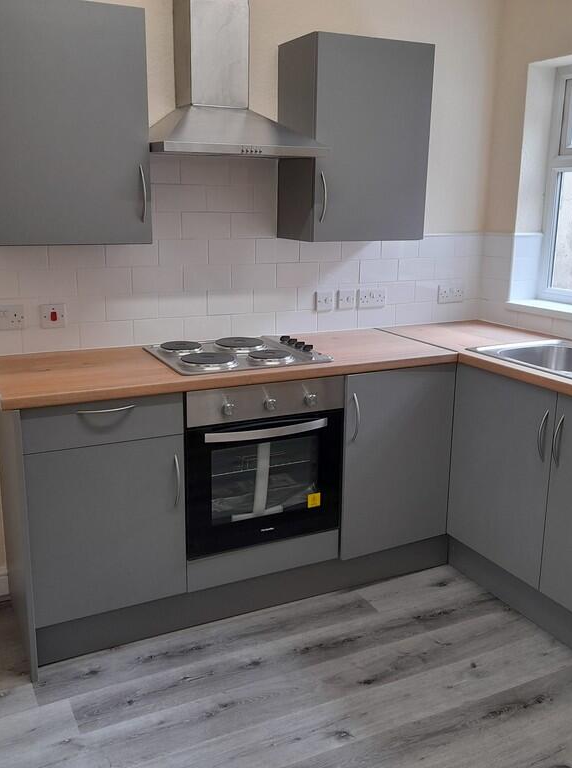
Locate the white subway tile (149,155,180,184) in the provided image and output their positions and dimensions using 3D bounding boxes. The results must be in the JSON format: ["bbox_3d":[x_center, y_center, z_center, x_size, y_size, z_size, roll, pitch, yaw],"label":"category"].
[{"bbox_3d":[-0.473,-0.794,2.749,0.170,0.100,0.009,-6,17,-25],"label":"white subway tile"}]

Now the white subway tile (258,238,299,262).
[{"bbox_3d":[-0.035,-0.546,3.026,0.200,0.100,0.010,-6,16,-26],"label":"white subway tile"}]

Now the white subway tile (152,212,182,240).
[{"bbox_3d":[-0.490,-0.596,2.786,0.200,0.099,0.010,-6,15,-26],"label":"white subway tile"}]

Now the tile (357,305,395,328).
[{"bbox_3d":[0.409,-0.304,3.318,0.200,0.098,0.010,-6,15,-26],"label":"tile"}]

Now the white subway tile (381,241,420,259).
[{"bbox_3d":[0.506,-0.604,3.289,0.200,0.100,0.010,-6,16,-26],"label":"white subway tile"}]

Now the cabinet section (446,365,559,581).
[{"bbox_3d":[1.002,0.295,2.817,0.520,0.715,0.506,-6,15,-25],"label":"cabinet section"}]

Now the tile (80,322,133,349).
[{"bbox_3d":[-0.674,-0.187,2.790,0.200,0.100,0.010,-6,16,-26],"label":"tile"}]

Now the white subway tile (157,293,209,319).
[{"bbox_3d":[-0.404,-0.313,2.901,0.200,0.099,0.010,-6,15,-26],"label":"white subway tile"}]

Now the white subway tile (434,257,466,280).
[{"bbox_3d":[0.772,-0.539,3.451,0.200,0.100,0.009,-6,17,-25],"label":"white subway tile"}]

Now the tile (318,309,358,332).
[{"bbox_3d":[0.227,-0.285,3.237,0.200,0.100,0.010,-6,15,-25],"label":"tile"}]

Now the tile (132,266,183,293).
[{"bbox_3d":[-0.491,-0.402,2.842,0.200,0.100,0.010,-6,15,-26],"label":"tile"}]

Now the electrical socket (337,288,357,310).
[{"bbox_3d":[0.264,-0.366,3.222,0.086,0.086,0.012,-6,15,-25],"label":"electrical socket"}]

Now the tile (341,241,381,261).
[{"bbox_3d":[0.328,-0.587,3.210,0.200,0.099,0.010,-6,15,-26],"label":"tile"}]

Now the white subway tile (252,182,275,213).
[{"bbox_3d":[-0.035,-0.742,2.984,0.200,0.099,0.010,-6,15,-26],"label":"white subway tile"}]

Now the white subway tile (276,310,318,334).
[{"bbox_3d":[0.048,-0.264,3.146,0.200,0.099,0.010,-6,15,-26],"label":"white subway tile"}]

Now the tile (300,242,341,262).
[{"bbox_3d":[0.148,-0.569,3.124,0.200,0.100,0.010,-6,15,-25],"label":"tile"}]

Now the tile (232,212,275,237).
[{"bbox_3d":[-0.128,-0.633,2.956,0.200,0.100,0.010,-6,16,-26],"label":"tile"}]

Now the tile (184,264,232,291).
[{"bbox_3d":[-0.308,-0.419,2.918,0.200,0.100,0.010,-6,16,-26],"label":"tile"}]

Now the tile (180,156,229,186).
[{"bbox_3d":[-0.308,-0.811,2.827,0.200,0.099,0.010,-6,15,-26],"label":"tile"}]

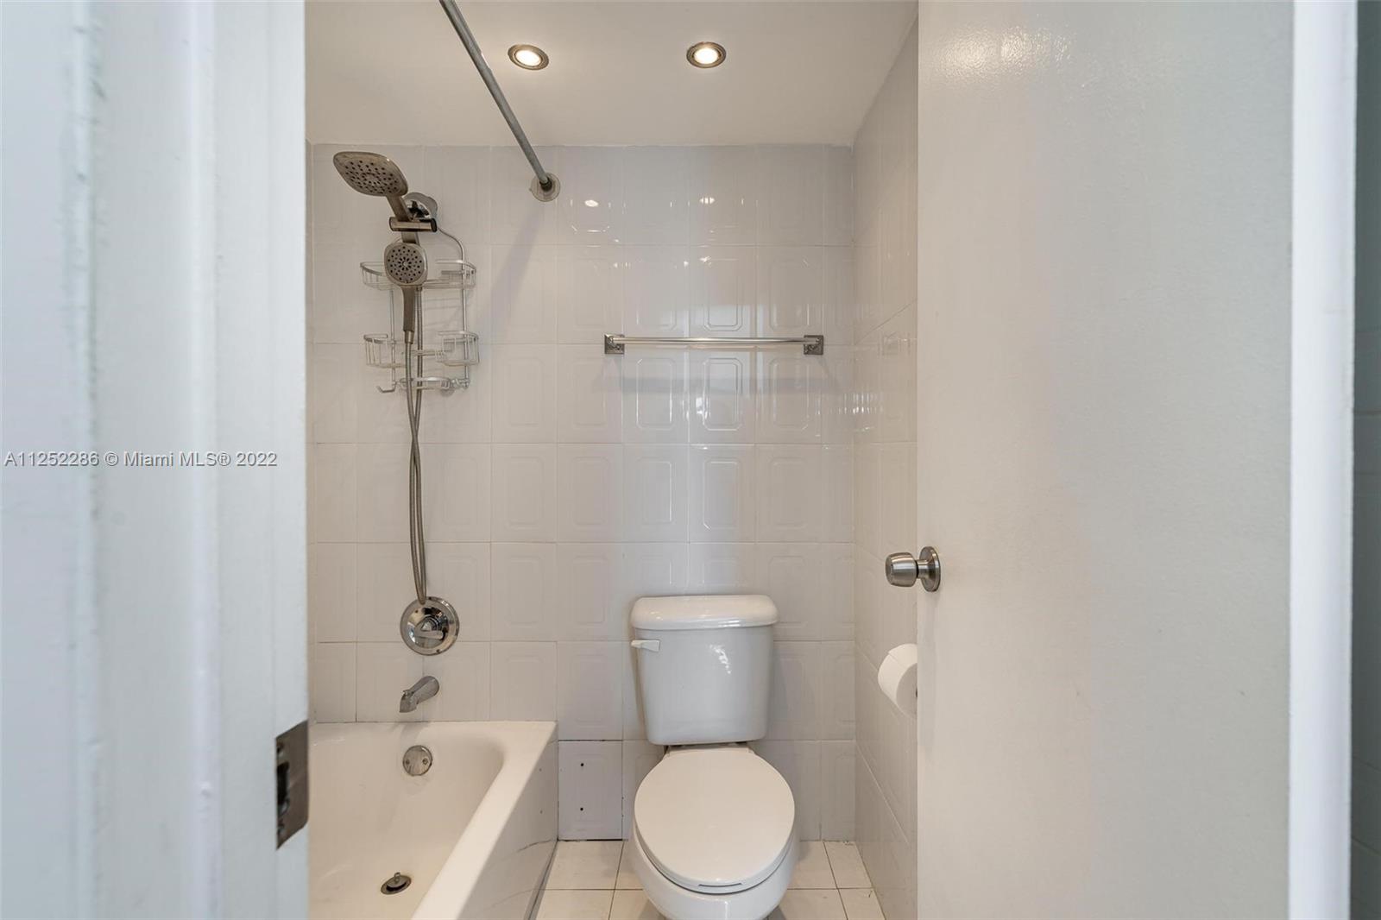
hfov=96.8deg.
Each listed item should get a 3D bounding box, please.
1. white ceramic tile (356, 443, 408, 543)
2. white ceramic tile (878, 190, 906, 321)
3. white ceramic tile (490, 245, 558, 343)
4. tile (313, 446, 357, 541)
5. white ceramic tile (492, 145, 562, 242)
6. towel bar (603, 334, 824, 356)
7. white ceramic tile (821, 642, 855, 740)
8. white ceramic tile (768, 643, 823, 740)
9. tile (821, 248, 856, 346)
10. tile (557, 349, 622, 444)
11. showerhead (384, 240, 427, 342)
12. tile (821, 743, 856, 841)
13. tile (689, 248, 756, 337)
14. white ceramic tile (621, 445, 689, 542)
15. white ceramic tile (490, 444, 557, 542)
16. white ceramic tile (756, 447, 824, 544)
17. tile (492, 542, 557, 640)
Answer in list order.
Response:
[{"bbox_3d":[-0.916,0.102,1.868,0.201,0.301,0.010,0,0,0],"label":"white ceramic tile"},{"bbox_3d":[0.504,-0.498,1.515,0.012,0.302,0.205,0,0,0],"label":"white ceramic tile"},{"bbox_3d":[-0.506,-0.502,1.871,0.200,0.300,0.010,0,0,0],"label":"white ceramic tile"},{"bbox_3d":[-1.077,0.100,1.867,0.128,0.300,0.010,0,0,0],"label":"tile"},{"bbox_3d":[-0.509,-0.807,1.880,0.202,0.303,0.010,0,0,0],"label":"white ceramic tile"},{"bbox_3d":[0.073,-0.350,1.843,0.665,0.061,0.067,0,0,0],"label":"towel bar"},{"bbox_3d":[0.452,0.707,1.878,0.100,0.300,0.010,0,0,0],"label":"white ceramic tile"},{"bbox_3d":[0.300,0.701,1.865,0.199,0.301,0.010,0,0,0],"label":"white ceramic tile"},{"bbox_3d":[0.453,-0.501,1.880,0.099,0.302,0.012,0,0,0],"label":"tile"},{"bbox_3d":[-0.305,-0.199,1.868,0.201,0.301,0.010,0,0,0],"label":"tile"},{"bbox_3d":[-0.780,-0.466,1.690,0.116,0.268,0.070,0,6,0],"label":"showerhead"},{"bbox_3d":[0.451,1.008,1.879,0.100,0.300,0.010,0,0,0],"label":"tile"},{"bbox_3d":[0.100,-0.501,1.875,0.200,0.300,0.010,0,0,0],"label":"tile"},{"bbox_3d":[-0.106,0.100,1.865,0.201,0.300,0.010,0,0,0],"label":"white ceramic tile"},{"bbox_3d":[-0.509,0.103,1.880,0.202,0.301,0.010,0,0,0],"label":"white ceramic tile"},{"bbox_3d":[0.301,0.103,1.877,0.200,0.300,0.010,0,0,0],"label":"white ceramic tile"},{"bbox_3d":[-0.505,0.400,1.865,0.201,0.301,0.010,0,0,0],"label":"tile"}]

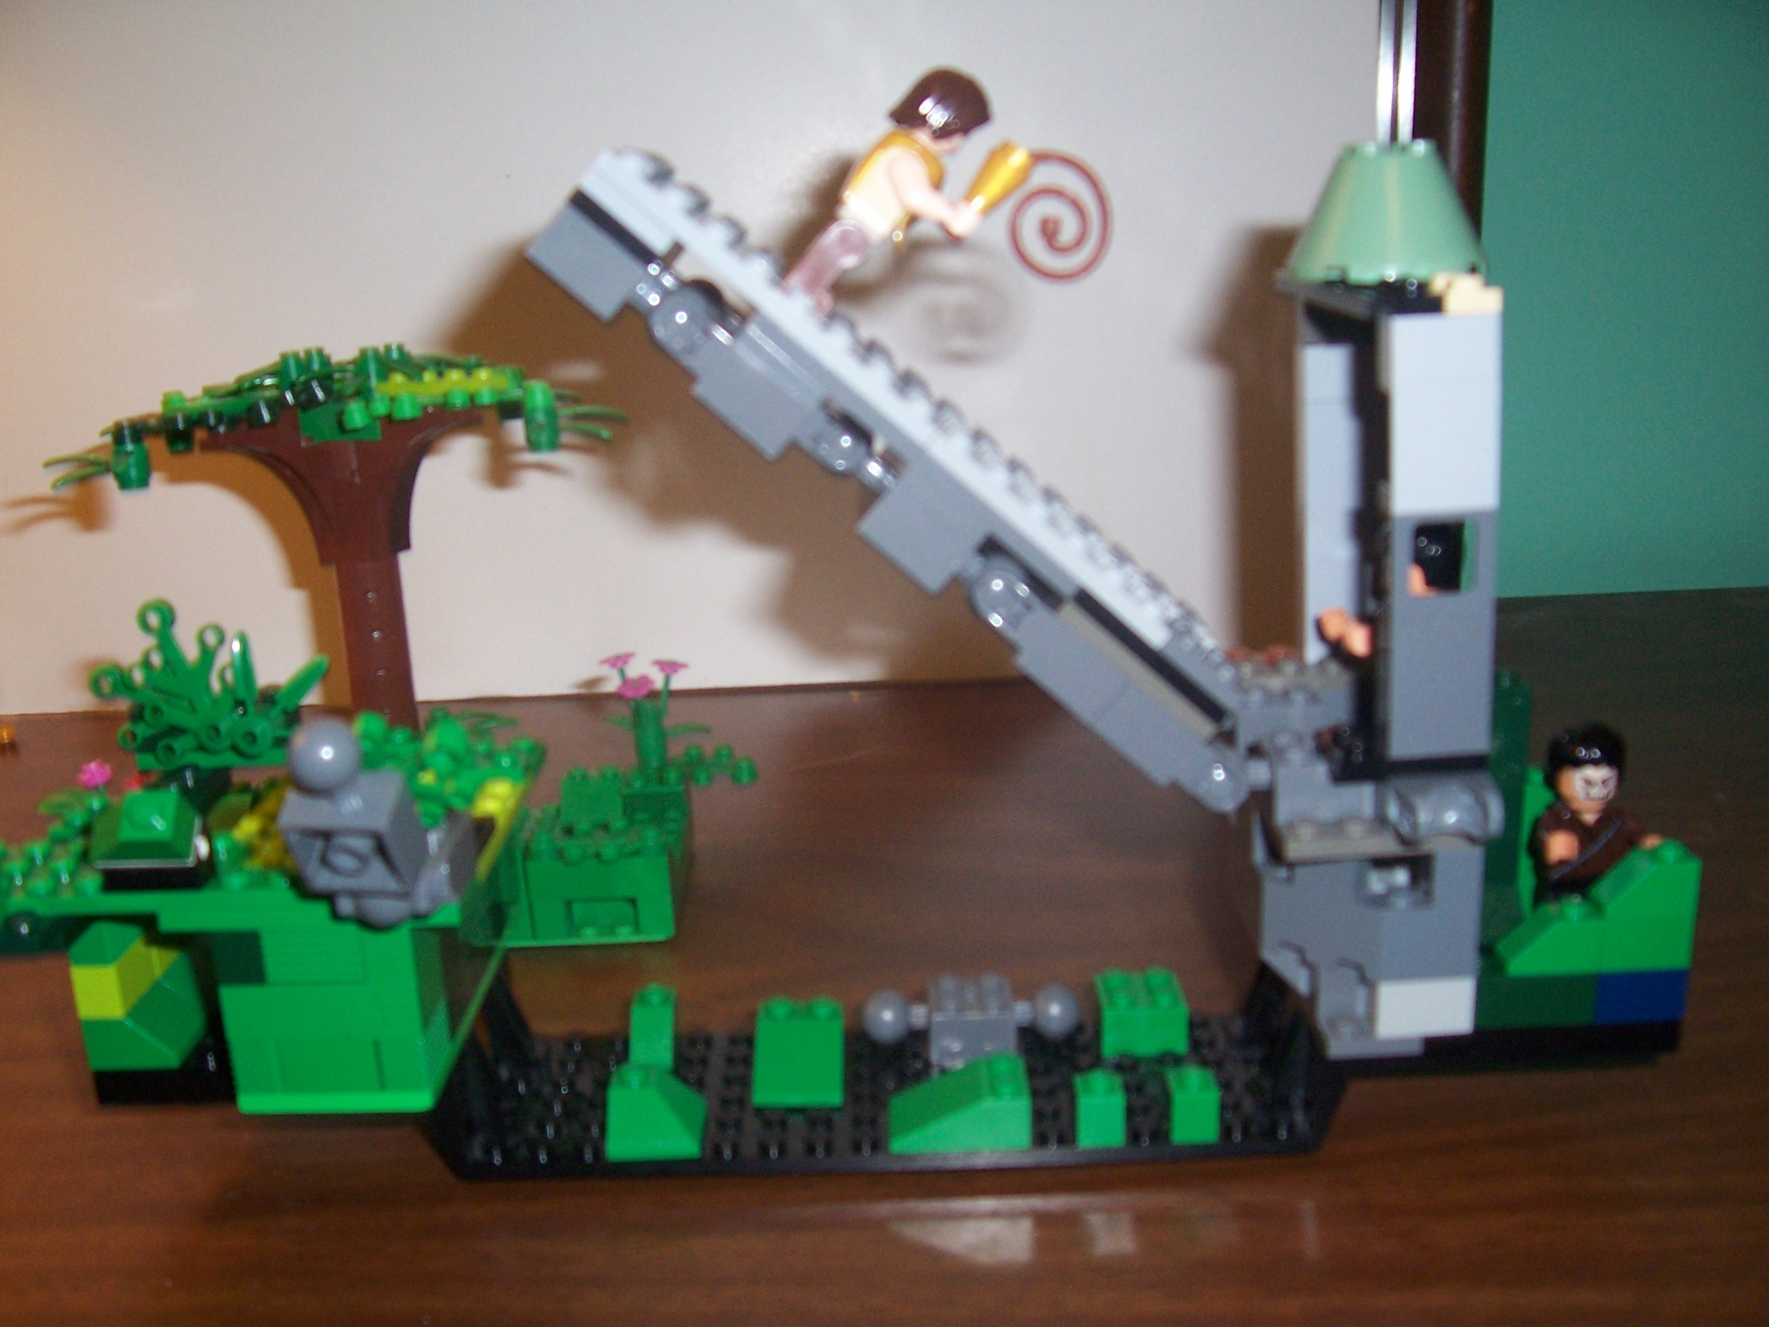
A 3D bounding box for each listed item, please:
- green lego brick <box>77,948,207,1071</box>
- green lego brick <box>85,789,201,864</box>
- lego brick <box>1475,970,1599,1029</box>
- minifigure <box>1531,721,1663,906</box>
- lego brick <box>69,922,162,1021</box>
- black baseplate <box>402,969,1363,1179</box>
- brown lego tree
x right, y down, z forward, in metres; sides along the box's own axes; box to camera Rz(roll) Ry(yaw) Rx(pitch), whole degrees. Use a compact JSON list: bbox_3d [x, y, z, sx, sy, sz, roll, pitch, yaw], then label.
[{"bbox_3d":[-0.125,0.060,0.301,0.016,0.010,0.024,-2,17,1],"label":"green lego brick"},{"bbox_3d":[-0.120,0.027,0.281,0.017,0.011,0.013,-2,17,1],"label":"green lego brick"},{"bbox_3d":[0.106,0.055,0.291,0.023,0.010,0.010,-2,17,1],"label":"lego brick"},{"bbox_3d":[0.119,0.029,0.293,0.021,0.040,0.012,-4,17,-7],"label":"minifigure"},{"bbox_3d":[-0.130,0.051,0.294,0.008,0.012,0.016,-2,17,1],"label":"lego brick"},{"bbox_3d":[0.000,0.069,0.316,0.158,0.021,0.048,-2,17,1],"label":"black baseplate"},{"bbox_3d":[-0.128,-0.026,0.415,0.129,0.099,0.050,-2,17,1],"label":"brown lego tree"}]

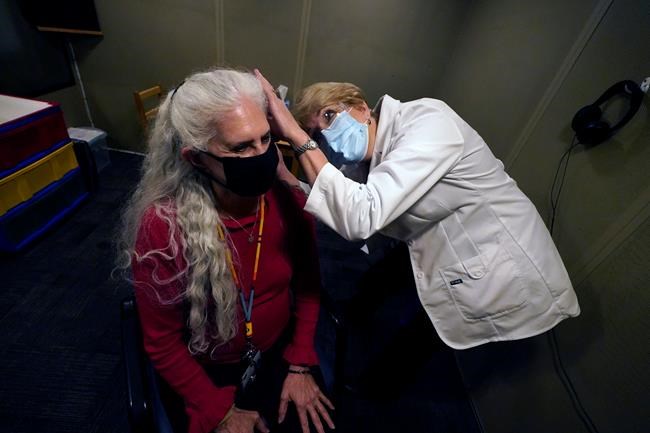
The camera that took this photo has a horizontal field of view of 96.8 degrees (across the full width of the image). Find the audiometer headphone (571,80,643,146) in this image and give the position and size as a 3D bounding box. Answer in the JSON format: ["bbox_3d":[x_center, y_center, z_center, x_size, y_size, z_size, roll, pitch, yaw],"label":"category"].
[{"bbox_3d":[0.910,-0.335,0.930,0.075,0.185,0.140,9,49,-6],"label":"audiometer headphone"}]

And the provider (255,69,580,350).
[{"bbox_3d":[0.226,0.244,1.045,0.950,1.310,0.560,9,34,-6],"label":"provider"}]

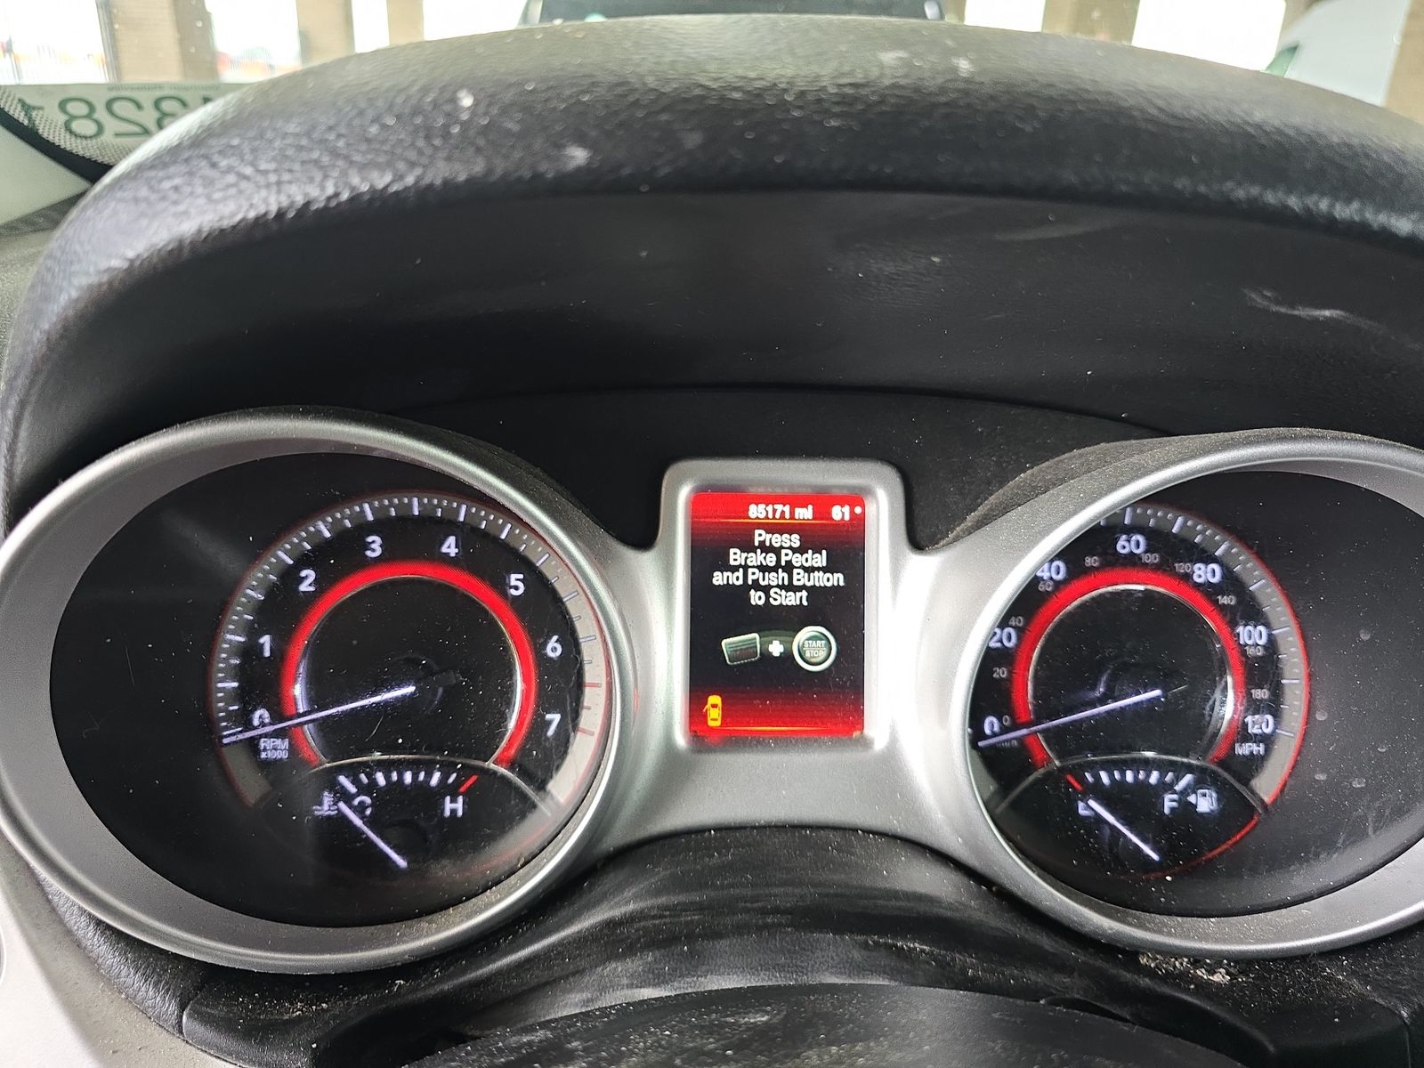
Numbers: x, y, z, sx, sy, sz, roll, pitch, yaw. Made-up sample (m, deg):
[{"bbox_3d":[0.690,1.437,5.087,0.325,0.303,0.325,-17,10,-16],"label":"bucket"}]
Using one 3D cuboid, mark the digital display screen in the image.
[{"bbox_3d":[0.019,0.024,0.279,0.052,0.072,0.007,0,0,0],"label":"digital display screen"}]

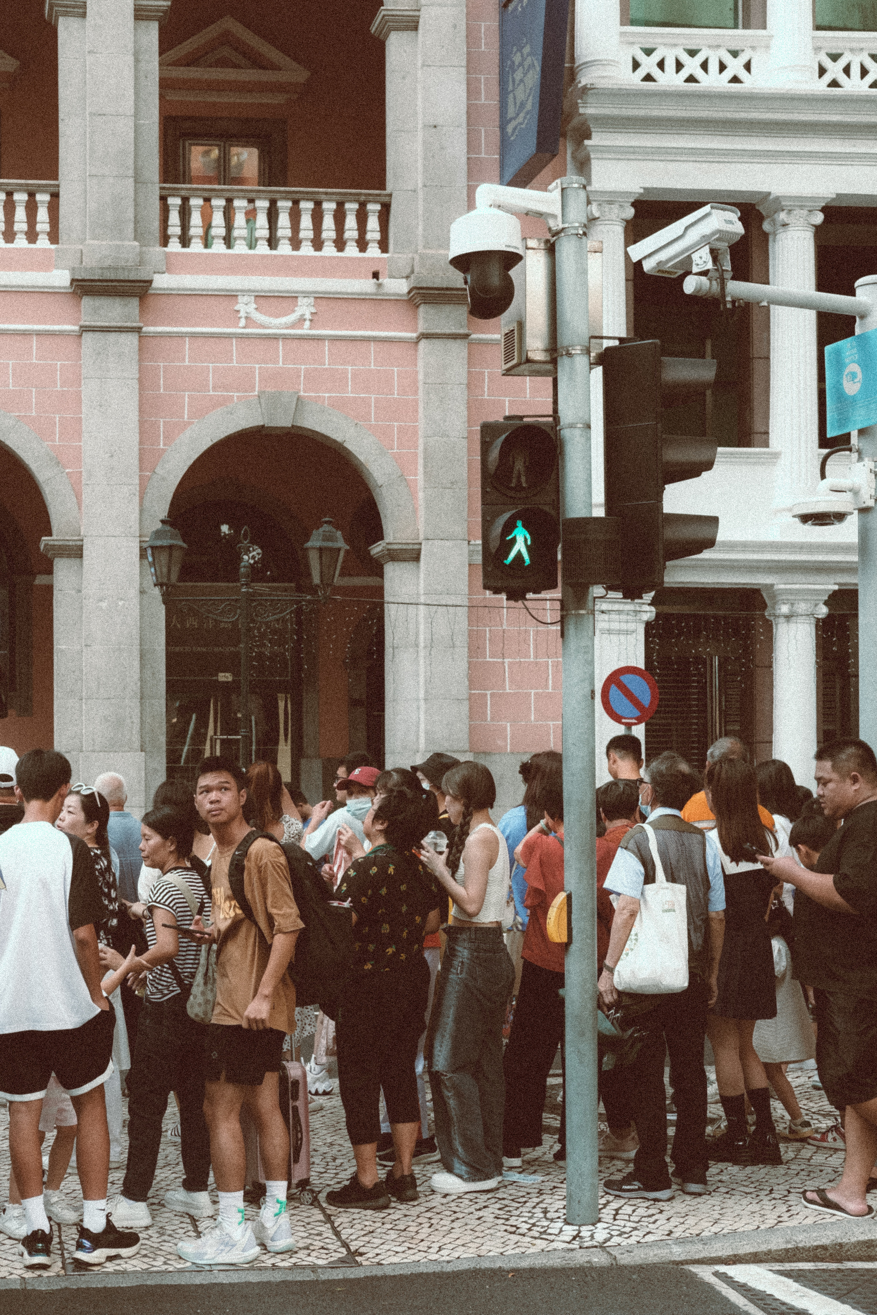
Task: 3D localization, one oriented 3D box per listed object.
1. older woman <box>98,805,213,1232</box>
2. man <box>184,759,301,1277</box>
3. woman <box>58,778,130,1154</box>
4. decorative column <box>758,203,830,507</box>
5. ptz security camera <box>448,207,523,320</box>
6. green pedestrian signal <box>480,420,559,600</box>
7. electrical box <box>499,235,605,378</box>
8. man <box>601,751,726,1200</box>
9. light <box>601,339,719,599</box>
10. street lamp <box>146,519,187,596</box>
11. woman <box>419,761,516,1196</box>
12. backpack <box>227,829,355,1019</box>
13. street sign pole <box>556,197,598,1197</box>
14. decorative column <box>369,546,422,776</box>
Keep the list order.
[{"bbox_3d":[-1.026,1.302,7.080,0.420,1.520,0.440,-1,-3,7],"label":"older woman"},{"bbox_3d":[-0.669,1.195,6.670,0.340,1.700,0.470,2,-3,-41],"label":"man"},{"bbox_3d":[-1.432,1.326,8.100,0.340,1.590,0.420,1,-3,-22],"label":"woman"},{"bbox_3d":[4.549,-3.861,24.700,0.800,3.920,0.800,0,-2,-6],"label":"decorative column"},{"bbox_3d":[0.167,-1.394,6.850,0.266,0.400,0.266,0,-3,6],"label":"ptz security camera"},{"bbox_3d":[0.292,-0.528,6.880,0.265,0.620,0.300,0,-2,-10],"label":"green pedestrian signal"},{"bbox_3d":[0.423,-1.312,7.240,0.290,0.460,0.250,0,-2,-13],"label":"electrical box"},{"bbox_3d":[0.872,1.224,7.500,0.490,1.700,0.350,1,-3,-22],"label":"man"},{"bbox_3d":[0.793,-0.674,6.920,0.420,0.920,0.290,0,-3,6],"label":"light"},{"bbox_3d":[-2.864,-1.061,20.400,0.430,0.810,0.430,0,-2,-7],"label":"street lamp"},{"bbox_3d":[0.119,1.232,7.500,0.380,1.650,0.420,0,-3,-5],"label":"woman"},{"bbox_3d":[-0.487,0.919,6.650,0.370,0.600,0.330,1,-2,-28],"label":"backpack"},{"bbox_3d":[0.503,0.153,6.970,0.115,3.780,0.115,0,-3,-6],"label":"street sign pole"},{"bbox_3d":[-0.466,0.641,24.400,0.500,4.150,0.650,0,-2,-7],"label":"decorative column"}]

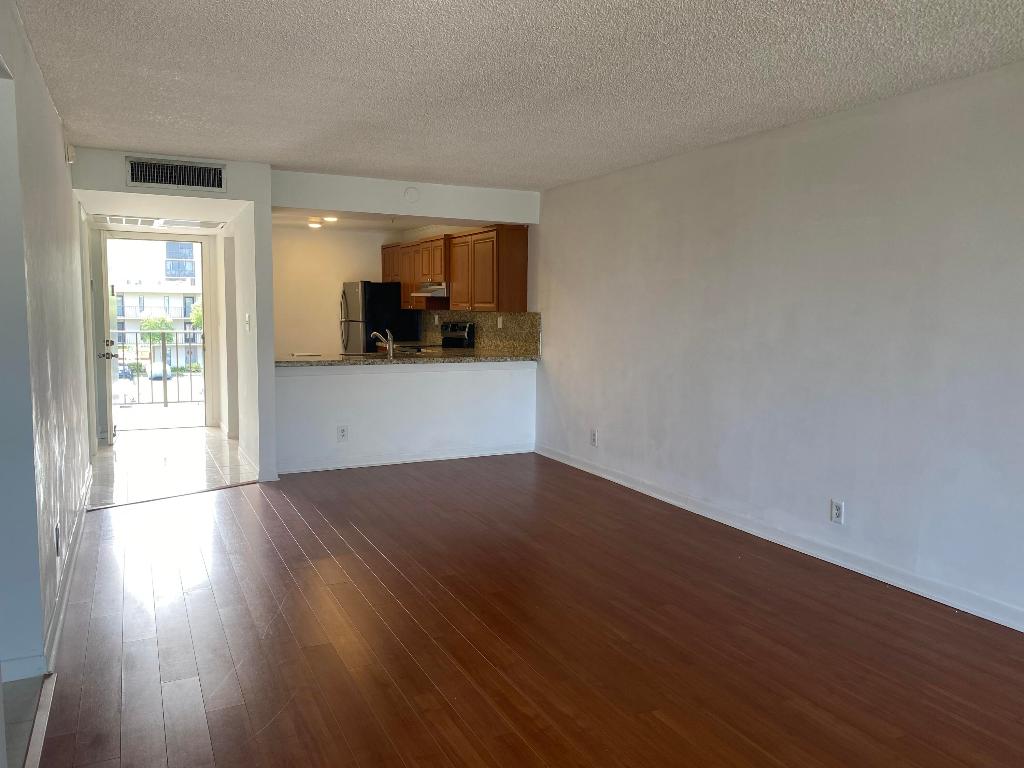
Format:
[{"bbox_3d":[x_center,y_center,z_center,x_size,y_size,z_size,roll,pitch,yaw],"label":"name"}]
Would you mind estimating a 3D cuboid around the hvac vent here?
[{"bbox_3d":[-2.397,-1.496,5.516,0.655,0.199,0.020,-2,6,-26],"label":"hvac vent"}]

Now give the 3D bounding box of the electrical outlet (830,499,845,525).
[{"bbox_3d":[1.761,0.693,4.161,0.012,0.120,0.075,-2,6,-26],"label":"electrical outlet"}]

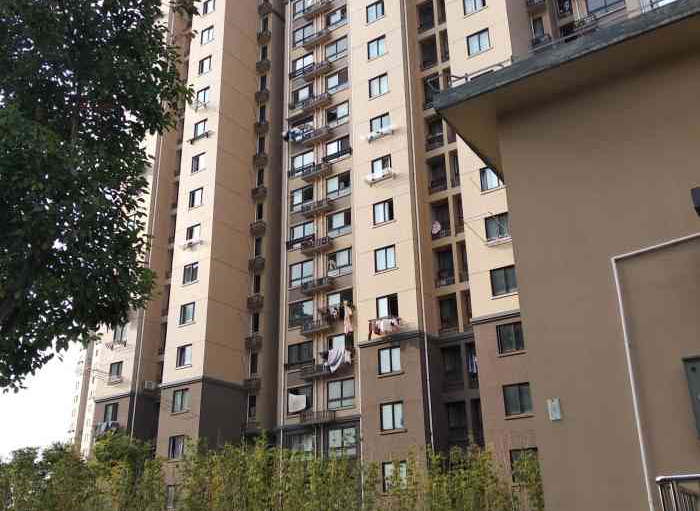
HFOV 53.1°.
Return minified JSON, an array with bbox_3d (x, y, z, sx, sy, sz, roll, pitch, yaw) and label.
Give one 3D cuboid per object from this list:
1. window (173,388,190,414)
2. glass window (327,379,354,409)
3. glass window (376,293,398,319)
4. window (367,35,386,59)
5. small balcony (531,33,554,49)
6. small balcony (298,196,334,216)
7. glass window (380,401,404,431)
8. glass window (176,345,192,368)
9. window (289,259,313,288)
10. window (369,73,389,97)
[{"bbox_3d":[-10.789,9.331,44.986,1.443,1.431,0.177,-15,-26,30],"label":"window"},{"bbox_3d":[-0.507,8.554,43.248,1.987,1.688,0.145,-15,-26,30],"label":"glass window"},{"bbox_3d":[2.079,2.896,38.423,1.302,1.334,0.117,-15,-26,31],"label":"glass window"},{"bbox_3d":[1.768,-13.212,44.684,1.283,1.293,0.120,-14,-26,30],"label":"window"},{"bbox_3d":[11.824,-12.924,42.917,1.119,0.682,0.580,-15,-26,31],"label":"small balcony"},{"bbox_3d":[-2.270,-3.458,49.763,2.340,0.712,0.610,-15,-26,31],"label":"small balcony"},{"bbox_3d":[2.226,8.395,36.498,1.341,1.371,0.153,-15,-26,31],"label":"glass window"},{"bbox_3d":[-10.841,6.629,46.092,1.368,1.366,0.177,-15,-26,30],"label":"glass window"},{"bbox_3d":[-3.392,1.243,48.776,1.966,1.656,0.117,-15,-26,31],"label":"window"},{"bbox_3d":[1.786,-10.524,43.485,1.299,1.369,0.145,-15,-26,30],"label":"window"}]

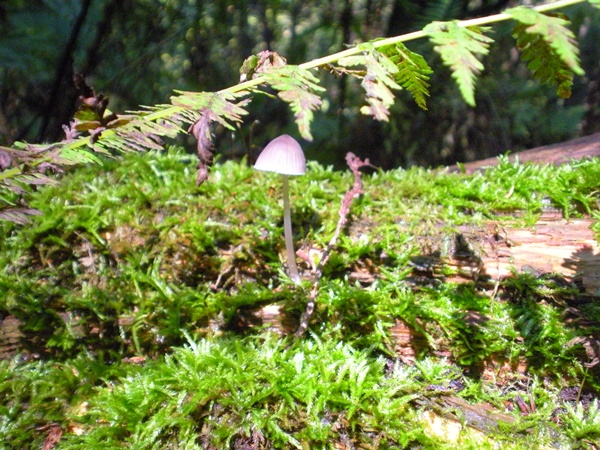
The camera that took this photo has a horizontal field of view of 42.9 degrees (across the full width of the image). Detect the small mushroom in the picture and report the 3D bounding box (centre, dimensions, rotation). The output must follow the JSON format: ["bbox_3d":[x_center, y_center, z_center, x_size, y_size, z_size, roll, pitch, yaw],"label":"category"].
[{"bbox_3d":[-0.009,-0.008,0.370,0.025,0.073,0.025,-3,9,0],"label":"small mushroom"}]

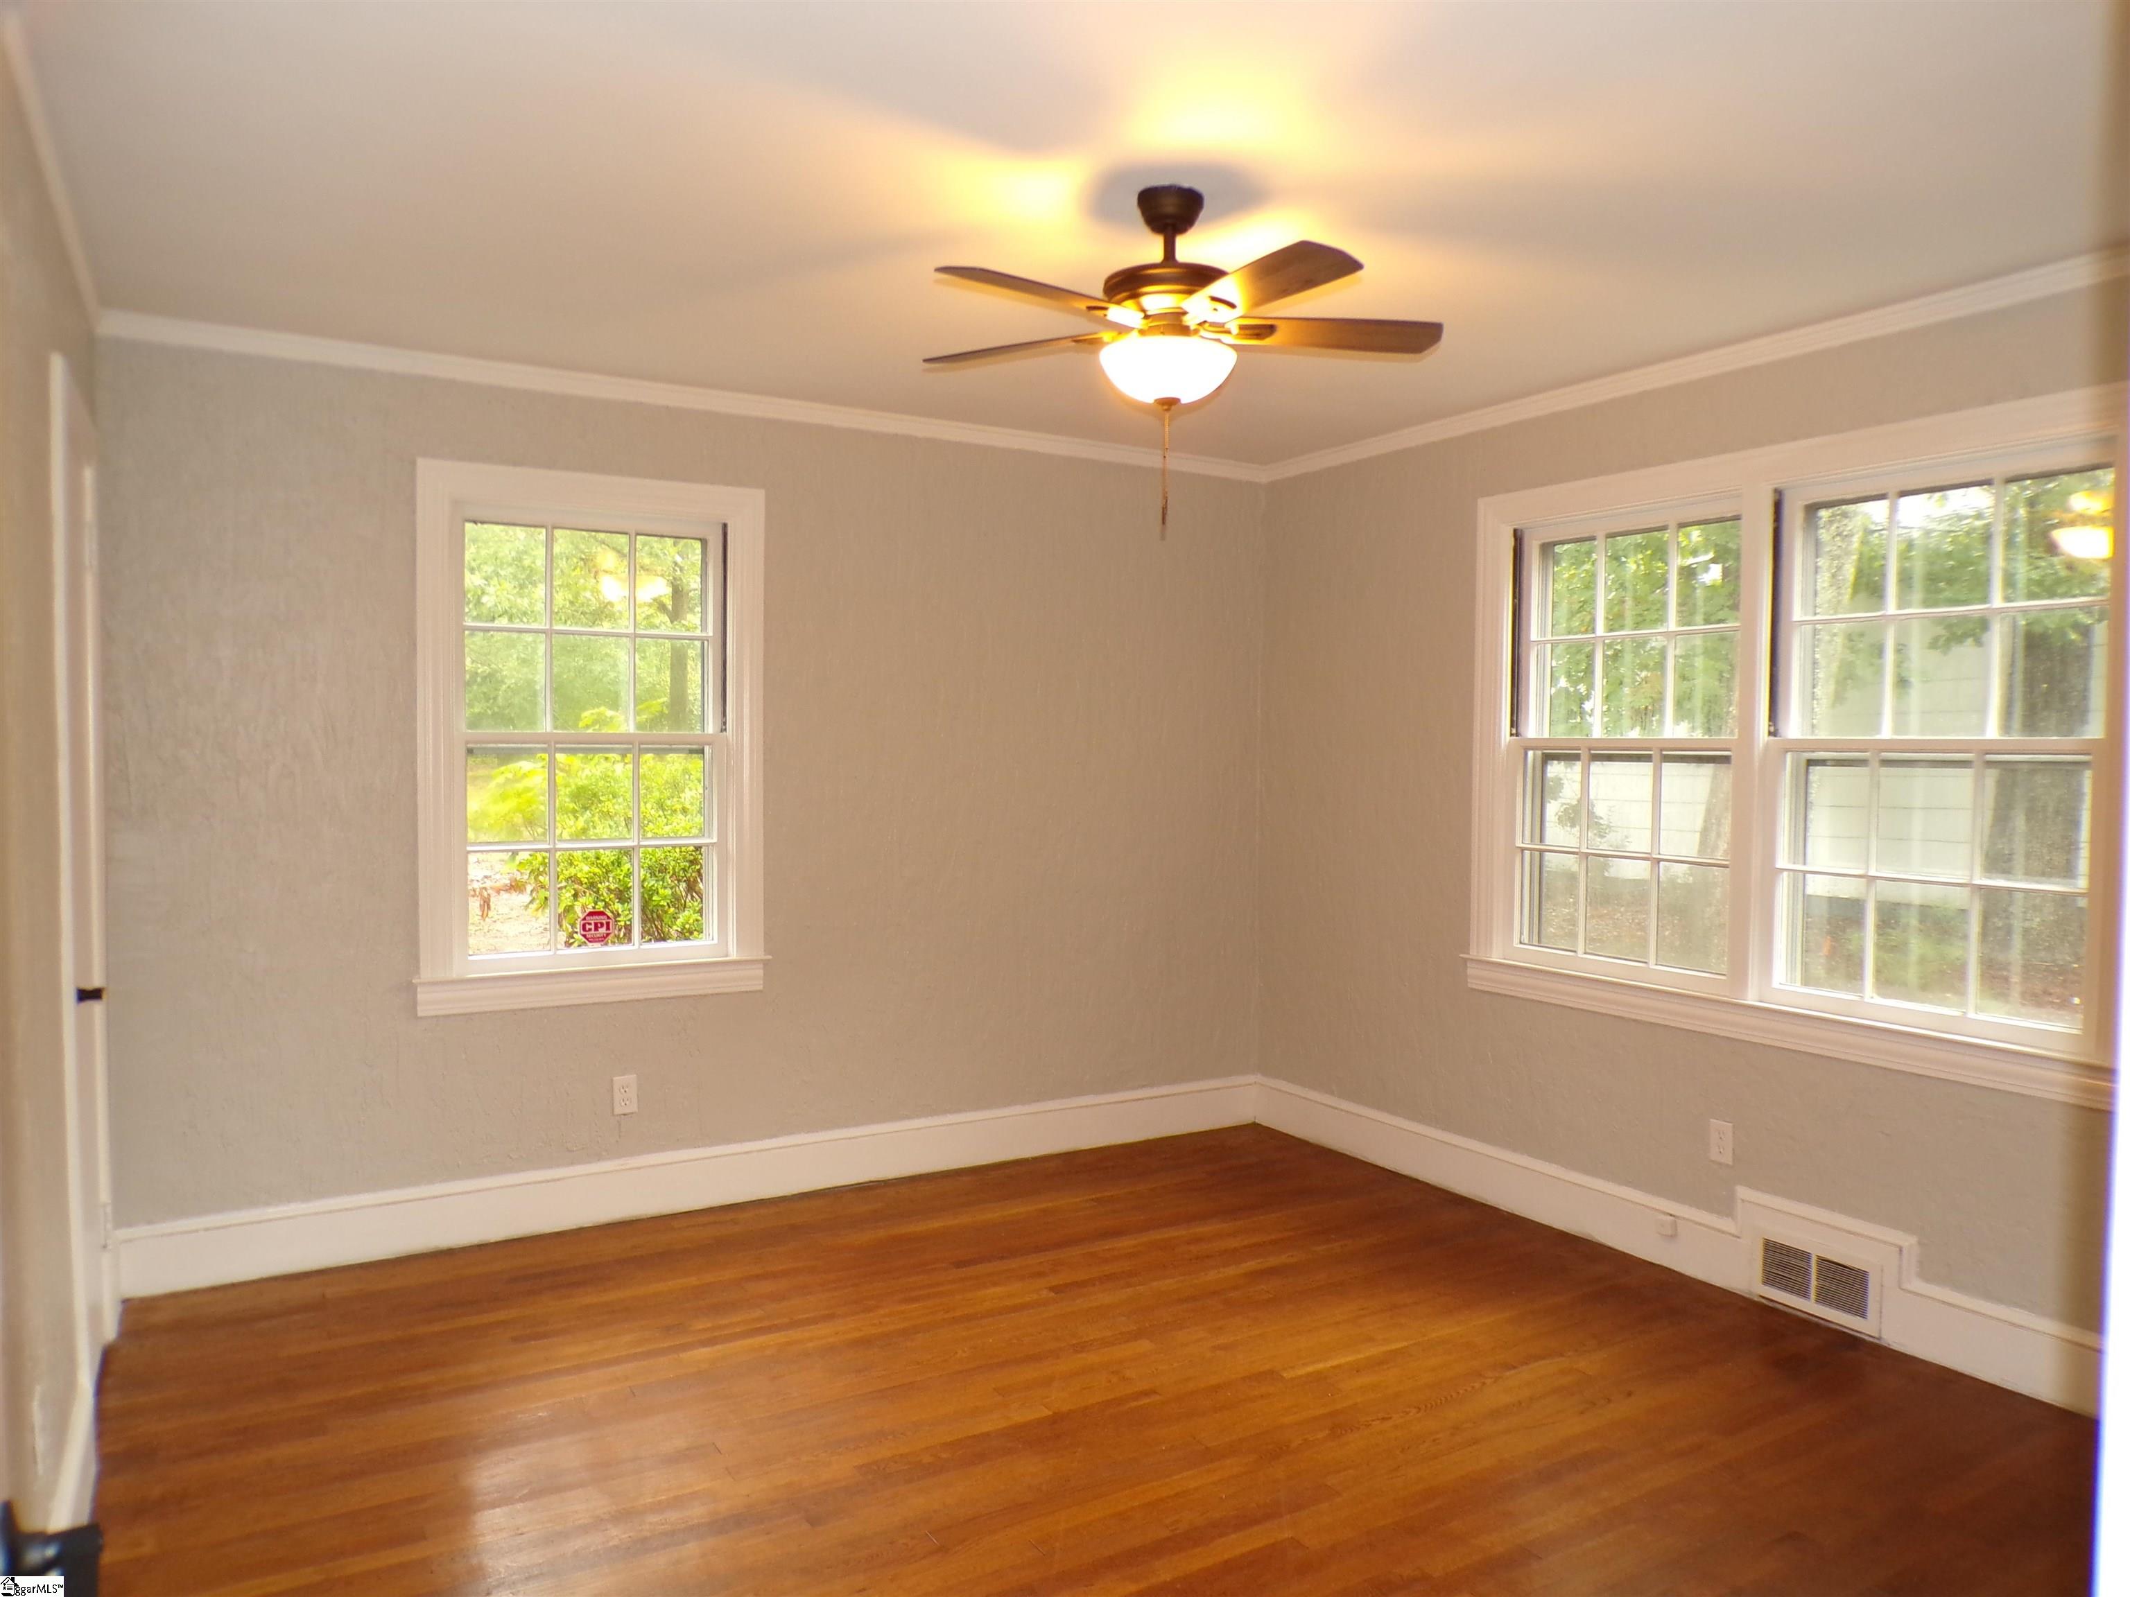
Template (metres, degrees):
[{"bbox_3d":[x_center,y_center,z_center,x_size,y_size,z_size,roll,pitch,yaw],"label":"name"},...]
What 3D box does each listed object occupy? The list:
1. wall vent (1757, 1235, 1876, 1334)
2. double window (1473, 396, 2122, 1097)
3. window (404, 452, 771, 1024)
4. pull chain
[{"bbox_3d":[1.839,1.182,3.619,0.020,0.168,0.310,-1,2,-31],"label":"wall vent"},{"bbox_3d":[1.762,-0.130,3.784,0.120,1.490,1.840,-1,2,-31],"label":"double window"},{"bbox_3d":[-1.341,-0.168,4.254,0.980,1.505,0.120,-1,2,-31],"label":"window"},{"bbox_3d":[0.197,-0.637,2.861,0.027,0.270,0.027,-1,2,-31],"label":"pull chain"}]

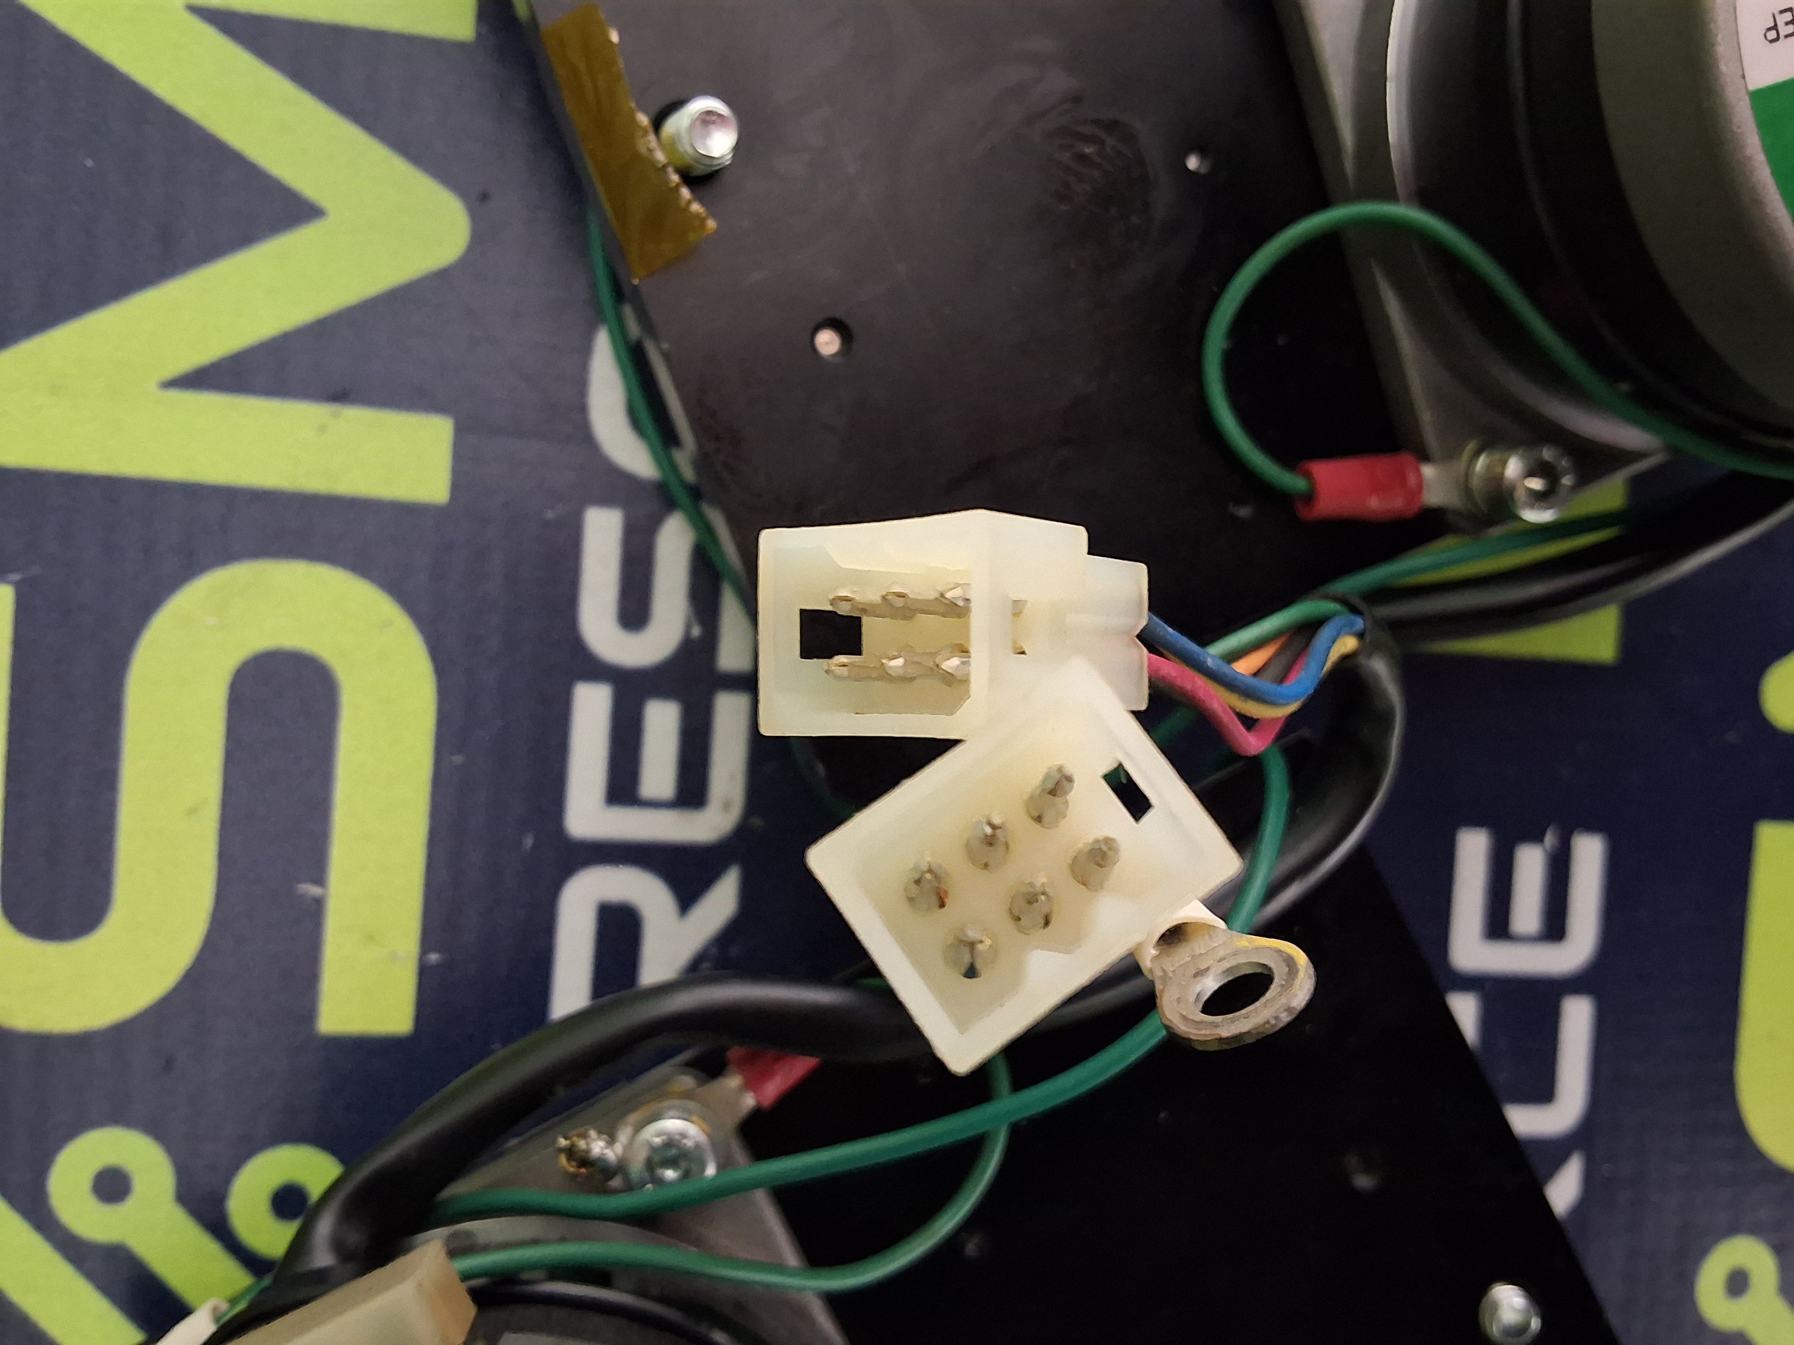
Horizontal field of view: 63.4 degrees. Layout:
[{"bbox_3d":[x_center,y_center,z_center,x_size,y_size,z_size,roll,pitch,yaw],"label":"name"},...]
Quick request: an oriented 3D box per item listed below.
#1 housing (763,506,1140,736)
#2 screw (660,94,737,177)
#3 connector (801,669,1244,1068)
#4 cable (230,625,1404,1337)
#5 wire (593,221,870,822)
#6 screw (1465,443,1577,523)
[{"bbox_3d":[0.006,-0.003,0.107,0.025,0.019,0.015,1,89,-50],"label":"housing"},{"bbox_3d":[-0.018,-0.048,0.131,0.006,0.009,0.006,-4,103,-18],"label":"screw"},{"bbox_3d":[0.007,0.013,0.092,0.019,0.025,0.015,-35,79,-6],"label":"connector"},{"bbox_3d":[-0.003,0.028,0.120,0.112,0.016,0.023,-26,94,-6],"label":"cable"},{"bbox_3d":[-0.017,-0.014,0.138,0.005,0.007,0.062,-24,93,-6],"label":"wire"},{"bbox_3d":[0.058,-0.018,0.136,0.007,0.009,0.007,0,90,-7],"label":"screw"}]

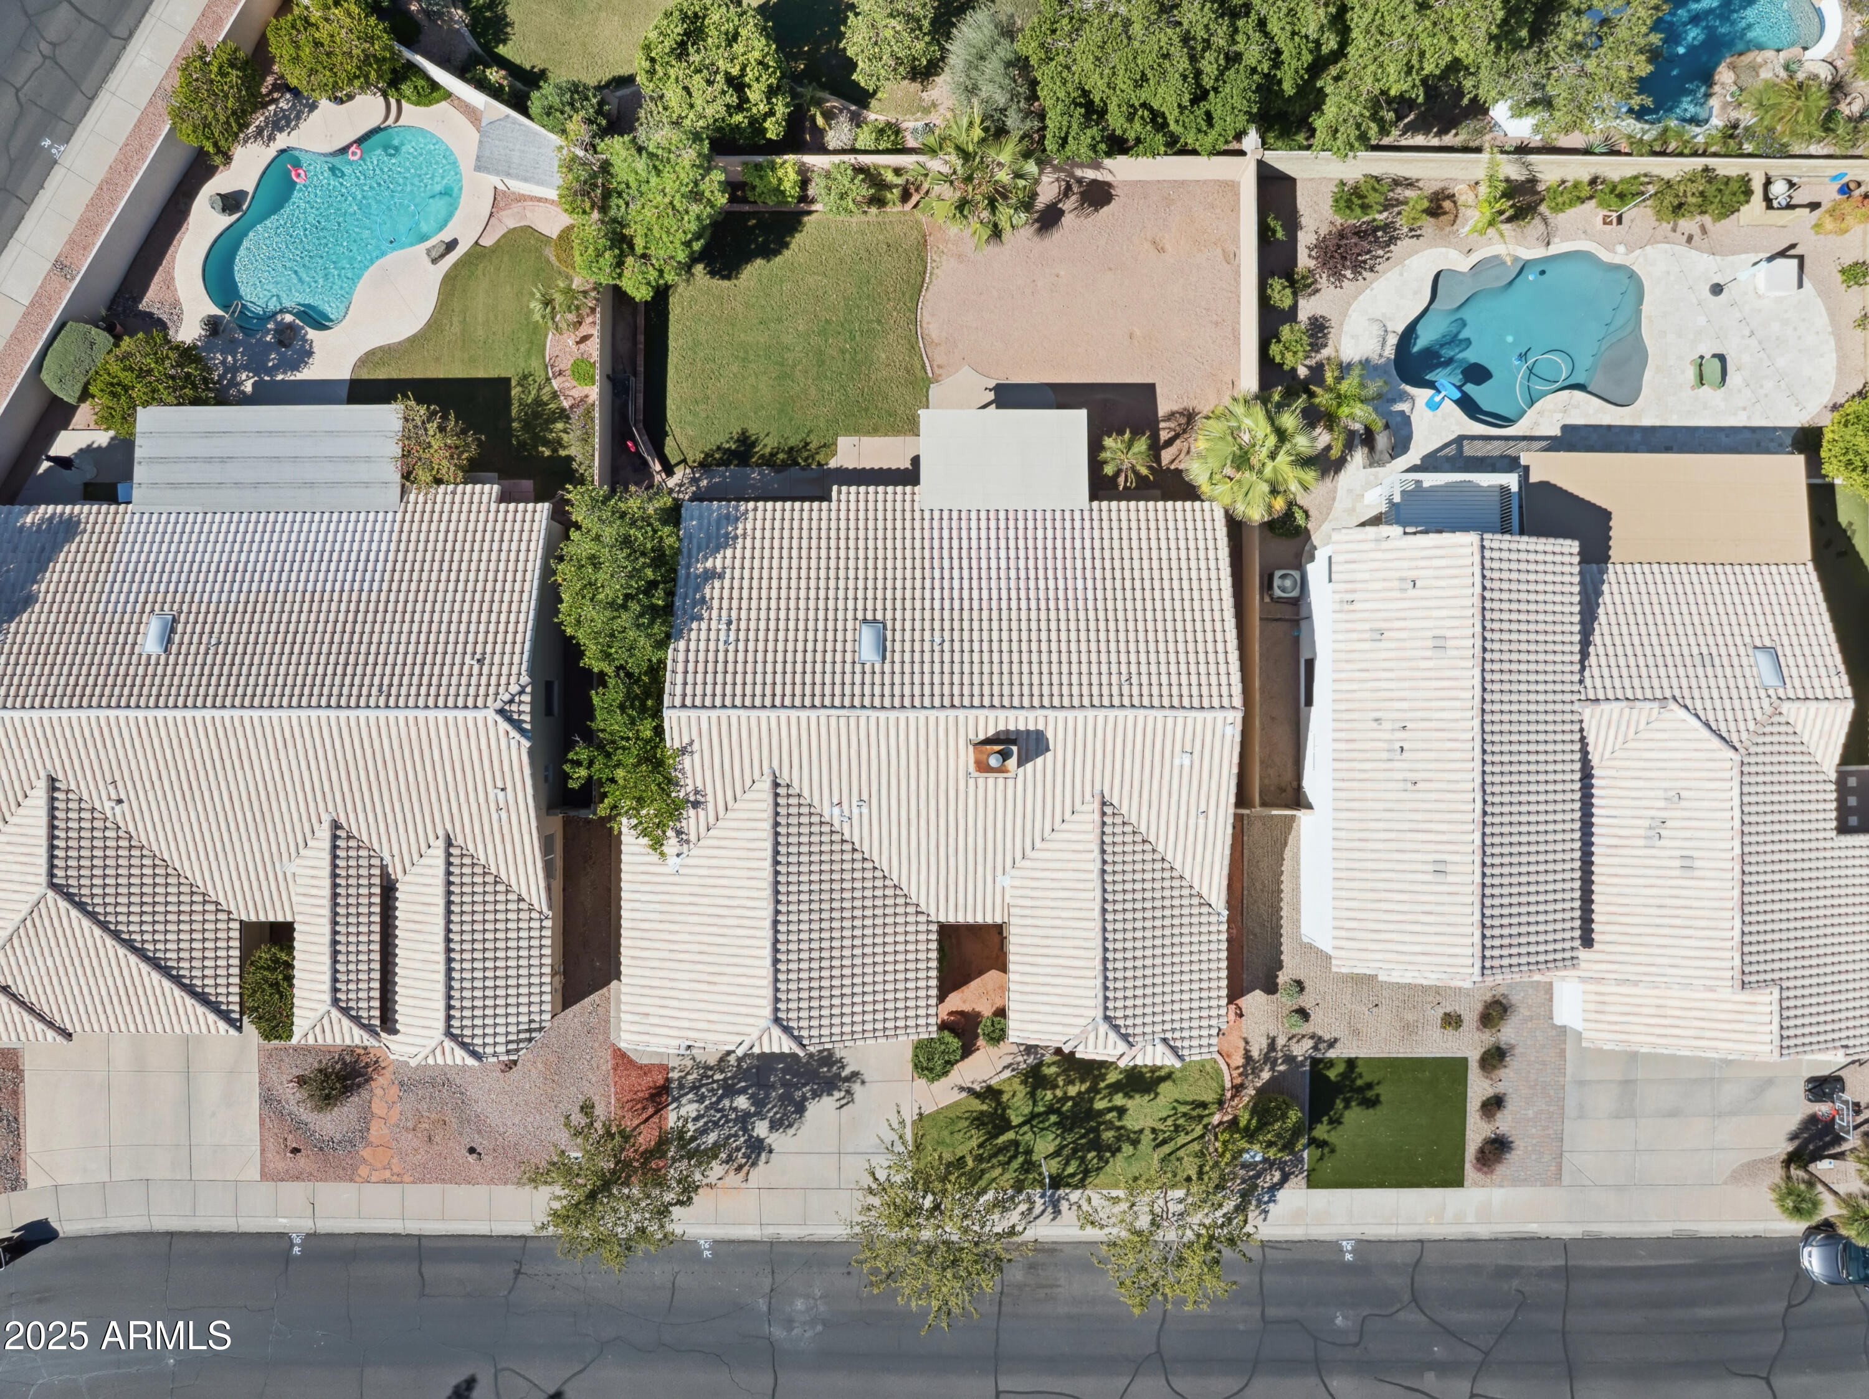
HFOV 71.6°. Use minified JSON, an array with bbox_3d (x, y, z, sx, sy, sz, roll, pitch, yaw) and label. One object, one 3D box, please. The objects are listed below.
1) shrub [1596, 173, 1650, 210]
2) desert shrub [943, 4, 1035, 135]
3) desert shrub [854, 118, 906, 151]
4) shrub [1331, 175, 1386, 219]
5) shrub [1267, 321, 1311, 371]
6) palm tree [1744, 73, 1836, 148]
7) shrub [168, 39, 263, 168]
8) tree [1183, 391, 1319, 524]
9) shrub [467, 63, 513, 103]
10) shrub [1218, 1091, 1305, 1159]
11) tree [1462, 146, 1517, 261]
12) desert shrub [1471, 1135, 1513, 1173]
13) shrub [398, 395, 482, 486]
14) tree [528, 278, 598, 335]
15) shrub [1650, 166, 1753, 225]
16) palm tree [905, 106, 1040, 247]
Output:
[{"bbox_3d":[23.390,-17.260,44.050,1.700,1.150,1.250,0,90,0],"label":"shrub"},{"bbox_3d":[1.862,-20.604,42.400,3.200,3.200,4.010,0,90,0],"label":"desert shrub"},{"bbox_3d":[-1.830,-18.850,43.500,1.720,1.000,1.150,0,90,0],"label":"desert shrub"},{"bbox_3d":[14.400,-17.030,43.900,1.850,1.400,1.500,0,90,0],"label":"shrub"},{"bbox_3d":[11.768,-11.659,43.125,1.352,1.750,1.585,0,90,0],"label":"shrub"},{"bbox_3d":[28.000,-19.350,42.900,2.800,2.200,2.100,0,90,0],"label":"palm tree"},{"bbox_3d":[-23.612,-19.628,42.600,2.709,2.800,3.977,0,90,0],"label":"shrub"},{"bbox_3d":[9.720,-7.430,41.450,4.200,5.100,4.150,0,90,0],"label":"tree"},{"bbox_3d":[-14.750,-20.400,43.250,1.600,1.450,1.200,0,90,0],"label":"shrub"},{"bbox_3d":[11.010,14.330,43.600,2.750,1.900,2.150,0,90,0],"label":"shrub"},{"bbox_3d":[18.150,-16.120,43.200,1.800,2.800,3.500,0,90,0],"label":"tree"},{"bbox_3d":[18.752,15.376,43.700,1.155,0.600,1.314,0,90,0],"label":"desert shrub"},{"bbox_3d":[-15.950,-8.250,42.400,2.600,3.200,2.900,0,90,0],"label":"shrub"},{"bbox_3d":[-12.460,-13.170,43.700,2.150,1.800,1.850,0,90,0],"label":"tree"},{"bbox_3d":[25.900,-17.040,43.800,3.200,1.600,1.750,0,90,0],"label":"shrub"},{"bbox_3d":[1.238,-16.694,42.000,4.352,4.000,4.450,0,90,0],"label":"palm tree"}]

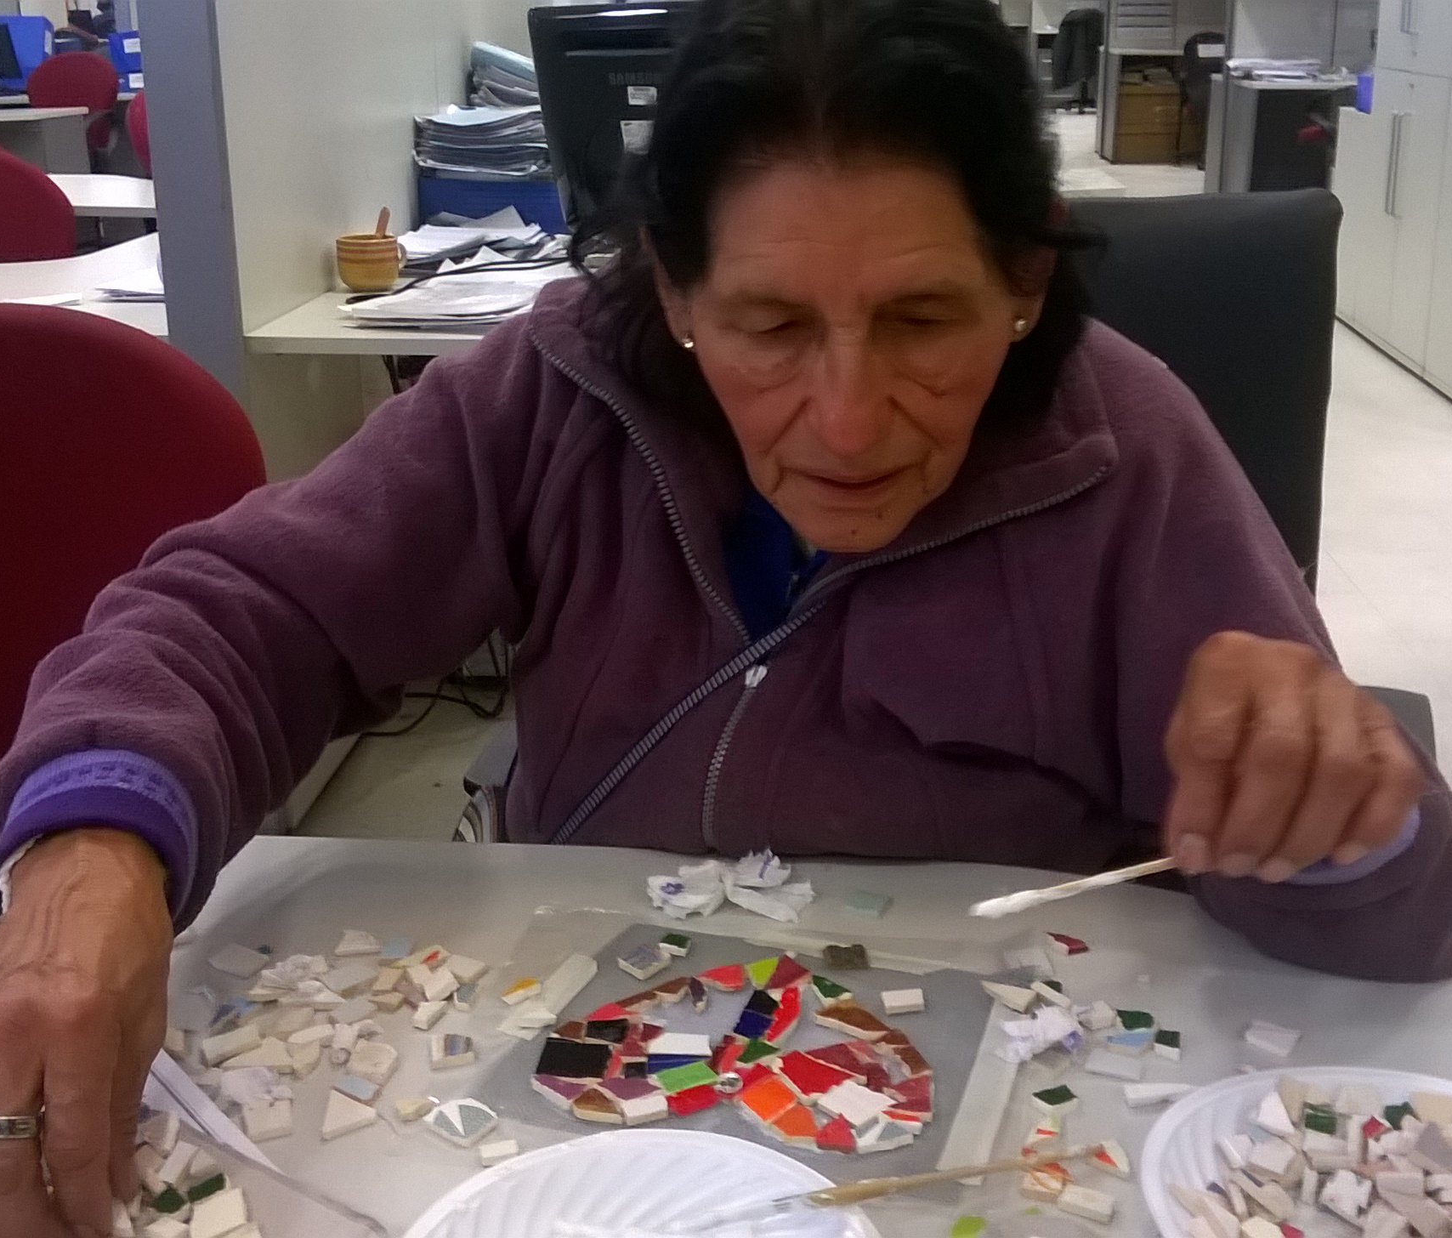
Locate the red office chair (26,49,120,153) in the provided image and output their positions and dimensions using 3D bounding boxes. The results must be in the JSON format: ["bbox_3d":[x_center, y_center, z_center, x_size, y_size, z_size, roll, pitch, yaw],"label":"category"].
[{"bbox_3d":[-3.272,-2.322,9.002,0.600,0.950,0.600,1,19,5],"label":"red office chair"}]

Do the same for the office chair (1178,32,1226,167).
[{"bbox_3d":[3.442,-3.626,12.629,0.600,0.930,0.600,1,19,5],"label":"office chair"}]

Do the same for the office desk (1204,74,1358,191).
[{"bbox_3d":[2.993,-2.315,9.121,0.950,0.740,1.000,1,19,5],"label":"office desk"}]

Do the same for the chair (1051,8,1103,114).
[{"bbox_3d":[3.521,-5.463,17.862,0.620,1.000,0.620,1,19,5],"label":"chair"}]

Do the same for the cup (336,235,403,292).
[{"bbox_3d":[-0.560,-0.572,2.910,0.110,0.080,0.096,1,19,5],"label":"cup"}]

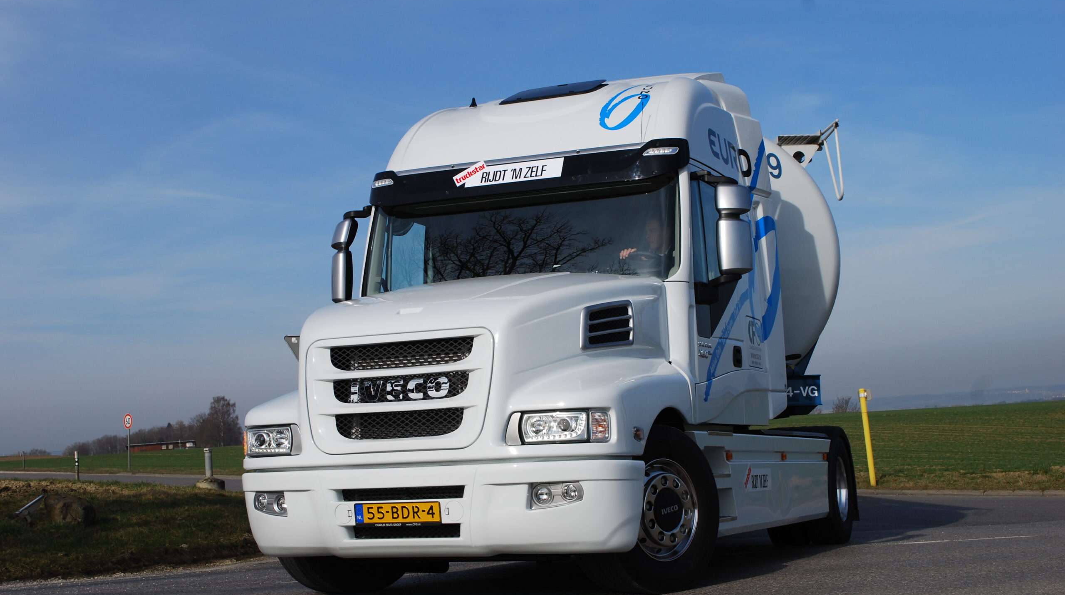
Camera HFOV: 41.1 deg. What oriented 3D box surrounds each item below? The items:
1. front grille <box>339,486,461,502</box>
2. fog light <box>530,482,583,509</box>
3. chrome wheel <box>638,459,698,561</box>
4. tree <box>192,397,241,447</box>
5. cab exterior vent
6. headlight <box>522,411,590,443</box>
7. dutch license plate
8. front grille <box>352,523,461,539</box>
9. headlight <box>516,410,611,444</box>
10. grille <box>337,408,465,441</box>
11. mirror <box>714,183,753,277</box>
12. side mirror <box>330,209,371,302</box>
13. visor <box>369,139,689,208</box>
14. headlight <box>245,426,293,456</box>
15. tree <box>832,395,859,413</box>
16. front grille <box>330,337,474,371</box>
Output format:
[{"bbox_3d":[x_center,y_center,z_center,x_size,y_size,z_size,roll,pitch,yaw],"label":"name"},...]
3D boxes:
[{"bbox_3d":[-0.710,1.083,7.841,0.760,0.072,0.050,-5,-8,22],"label":"front grille"},{"bbox_3d":[0.127,1.052,7.564,0.290,0.150,0.110,-3,-7,10],"label":"fog light"},{"bbox_3d":[0.725,1.252,8.370,0.595,0.595,0.190,5,-10,-44],"label":"chrome wheel"},{"bbox_3d":[-66.721,26.327,300.000,10.359,10.886,9.833,-1,-6,-13],"label":"tree"},{"bbox_3d":[0.473,0.177,8.716,0.420,0.285,0.070,-2,-5,-43],"label":"cab exterior vent"},{"bbox_3d":[0.123,0.690,7.562,0.345,0.172,0.150,-4,-8,18],"label":"headlight"},{"bbox_3d":[-0.732,1.170,7.716,0.520,0.112,0.020,-5,-8,23],"label":"dutch license plate"},{"bbox_3d":[-0.693,1.289,7.839,0.655,0.078,0.050,-5,-8,22],"label":"front grille"},{"bbox_3d":[0.170,0.688,7.558,0.460,0.172,0.170,-4,-8,15],"label":"headlight"},{"bbox_3d":[-0.734,0.706,7.861,0.800,0.155,0.080,-5,-8,22],"label":"grille"},{"bbox_3d":[1.295,-0.434,9.161,0.235,0.575,0.180,-4,-8,18],"label":"mirror"},{"bbox_3d":[-1.313,-0.310,10.268,0.270,0.640,0.160,-6,-9,31],"label":"side mirror"},{"bbox_3d":[-0.101,-0.824,9.783,2.360,0.305,0.300,-5,-8,22],"label":"visor"},{"bbox_3d":[-1.539,0.842,8.275,0.440,0.172,0.160,-7,-9,32],"label":"headlight"},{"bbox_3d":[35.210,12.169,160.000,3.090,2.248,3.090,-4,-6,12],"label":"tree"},{"bbox_3d":[-0.727,0.325,7.961,0.905,0.155,0.090,-5,-8,22],"label":"front grille"}]

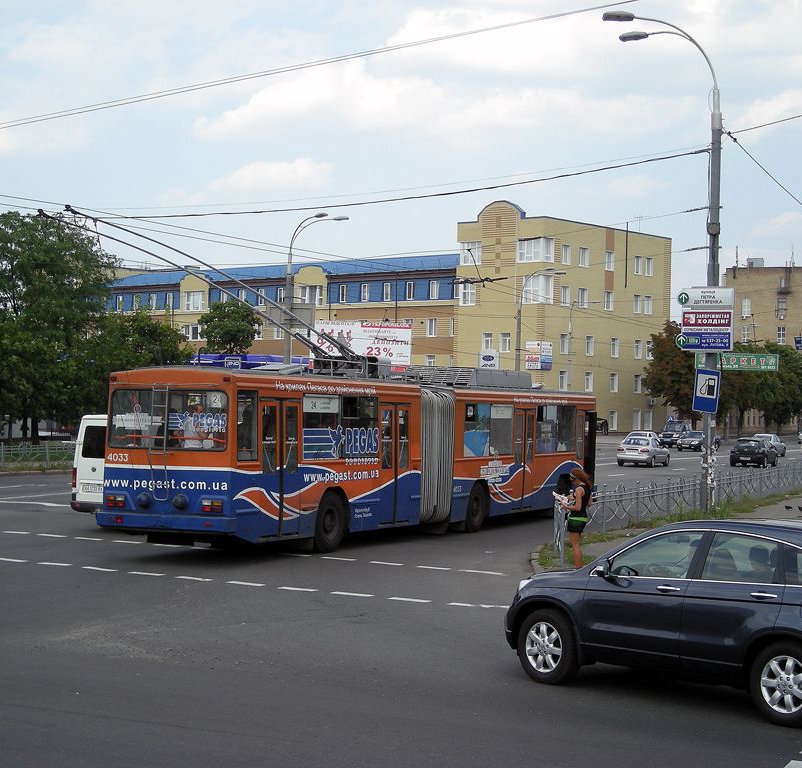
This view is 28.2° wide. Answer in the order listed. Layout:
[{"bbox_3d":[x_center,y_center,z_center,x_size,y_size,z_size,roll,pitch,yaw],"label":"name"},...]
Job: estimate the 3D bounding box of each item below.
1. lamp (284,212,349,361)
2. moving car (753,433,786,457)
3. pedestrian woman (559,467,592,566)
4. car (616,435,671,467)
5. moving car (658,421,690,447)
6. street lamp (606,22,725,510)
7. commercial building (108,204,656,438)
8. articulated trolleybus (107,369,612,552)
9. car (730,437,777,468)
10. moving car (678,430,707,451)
[{"bbox_3d":[-4.525,-2.483,81.330,3.200,12.598,1.700,1,-1,27],"label":"lamp"},{"bbox_3d":[24.096,4.016,105.512,1.750,1.450,4.450,1,-1,24],"label":"moving car"},{"bbox_3d":[2.652,2.087,24.184,0.460,1.631,0.470,1,-1,30],"label":"pedestrian woman"},{"bbox_3d":[11.993,3.338,79.000,1.690,1.430,4.250,1,-1,22],"label":"car"},{"bbox_3d":[21.550,3.932,125.016,1.900,1.950,4.600,1,-1,22],"label":"moving car"},{"bbox_3d":[6.608,-3.023,40.075,2.900,12.300,2.500,1,-1,22],"label":"street lamp"},{"bbox_3d":[-3.891,-6.688,184.491,71.000,22.300,20.400,1,-1,45],"label":"commercial building"},{"bbox_3d":[0.001,1.396,33.724,2.700,3.500,17.800,1,-1,26],"label":"articulated trolleybus"},{"bbox_3d":[18.121,3.516,82.000,1.760,1.460,4.350,1,-1,22],"label":"car"},{"bbox_3d":[21.483,4.215,117.012,1.760,1.460,4.450,1,-1,22],"label":"moving car"}]

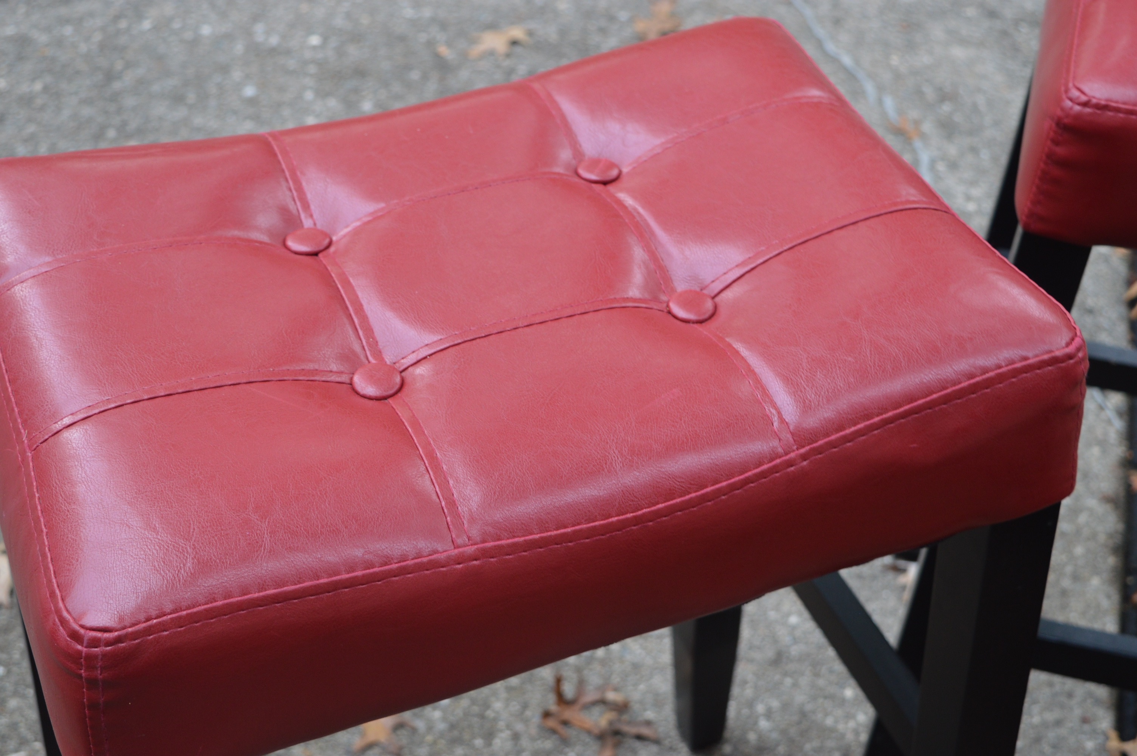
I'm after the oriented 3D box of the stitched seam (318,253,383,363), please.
[{"bbox_3d":[-0.104,-0.037,0.868,0.009,0.009,0.089,-15,42,-16],"label":"stitched seam"}]

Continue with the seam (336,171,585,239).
[{"bbox_3d":[-0.058,-0.092,0.928,0.133,0.013,0.009,-15,42,-16],"label":"seam"}]

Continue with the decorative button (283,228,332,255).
[{"bbox_3d":[-0.132,-0.069,0.909,0.024,0.006,0.024,0,40,0],"label":"decorative button"}]

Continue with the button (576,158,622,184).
[{"bbox_3d":[0.016,-0.110,0.955,0.024,0.006,0.024,0,40,0],"label":"button"}]

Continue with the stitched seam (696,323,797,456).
[{"bbox_3d":[0.082,0.002,0.822,0.009,0.013,0.086,-15,42,-16],"label":"stitched seam"}]

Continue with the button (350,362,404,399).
[{"bbox_3d":[-0.081,0.001,0.762,0.022,0.008,0.022,2,43,-2],"label":"button"}]

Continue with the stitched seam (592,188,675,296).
[{"bbox_3d":[0.031,-0.067,0.840,0.007,0.012,0.081,-15,46,-18],"label":"stitched seam"}]

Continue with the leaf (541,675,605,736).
[{"bbox_3d":[0.004,0.264,1.443,0.048,0.018,0.046,-1,40,0],"label":"leaf"}]

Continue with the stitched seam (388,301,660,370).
[{"bbox_3d":[-0.014,-0.022,0.783,0.128,0.015,0.008,-15,46,-18],"label":"stitched seam"}]

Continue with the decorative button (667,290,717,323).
[{"bbox_3d":[0.060,-0.035,0.865,0.024,0.006,0.024,0,40,0],"label":"decorative button"}]

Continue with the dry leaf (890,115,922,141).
[{"bbox_3d":[0.379,-0.283,2.015,0.037,0.014,0.045,-15,46,-18],"label":"dry leaf"}]

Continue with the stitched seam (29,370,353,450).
[{"bbox_3d":[-0.152,0.009,0.730,0.133,0.024,0.008,-15,46,-18],"label":"stitched seam"}]

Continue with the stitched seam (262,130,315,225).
[{"bbox_3d":[-0.135,-0.096,0.851,0.007,0.019,0.073,-15,46,-18],"label":"stitched seam"}]

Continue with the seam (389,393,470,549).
[{"bbox_3d":[-0.056,0.034,0.718,0.007,0.019,0.077,-15,46,-18],"label":"seam"}]

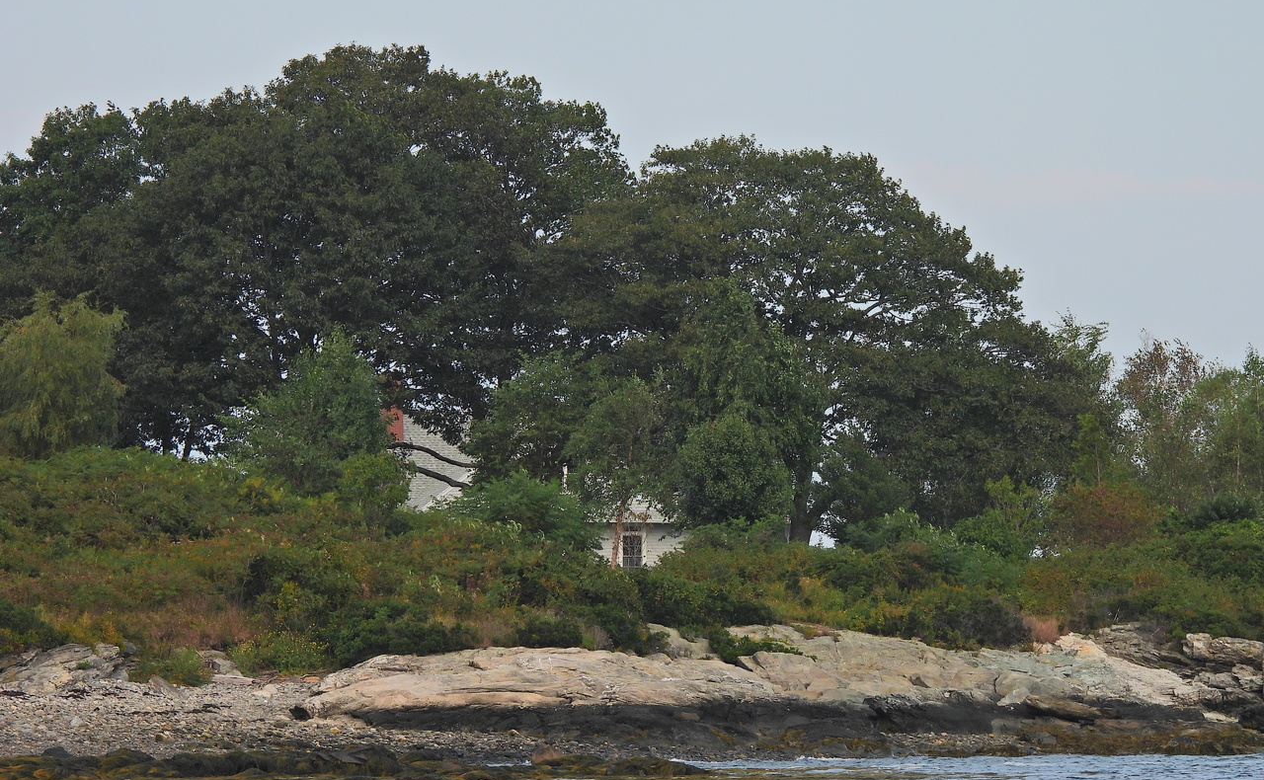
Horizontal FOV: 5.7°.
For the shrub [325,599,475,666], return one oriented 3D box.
[{"bbox_3d":[-6.733,7.047,370.000,4.300,1.950,2.800,0,-1,0],"label":"shrub"}]

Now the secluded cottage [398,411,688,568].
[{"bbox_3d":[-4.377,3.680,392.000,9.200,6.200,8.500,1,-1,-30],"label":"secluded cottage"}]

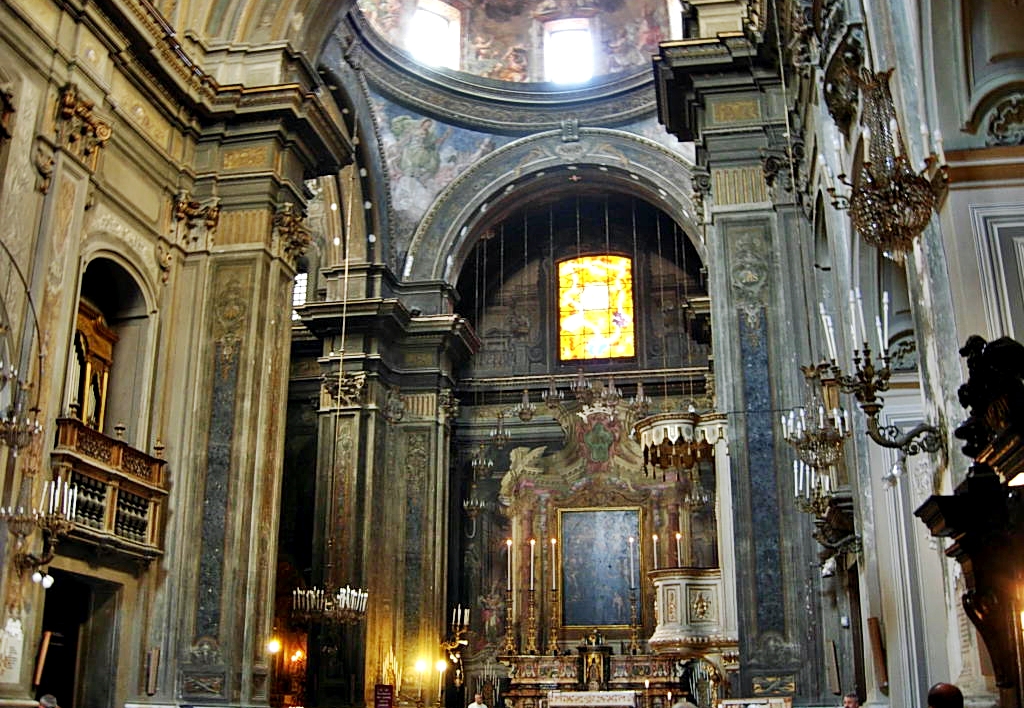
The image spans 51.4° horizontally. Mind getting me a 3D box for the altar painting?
[{"bbox_3d":[2.718,6.602,33.003,2.380,3.550,0.150,-3,-18,10],"label":"altar painting"}]

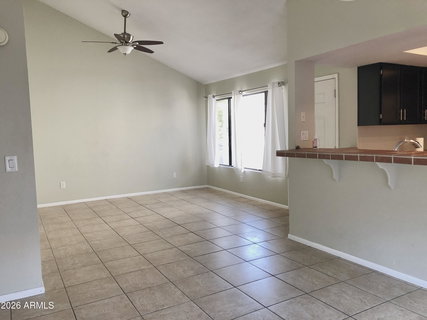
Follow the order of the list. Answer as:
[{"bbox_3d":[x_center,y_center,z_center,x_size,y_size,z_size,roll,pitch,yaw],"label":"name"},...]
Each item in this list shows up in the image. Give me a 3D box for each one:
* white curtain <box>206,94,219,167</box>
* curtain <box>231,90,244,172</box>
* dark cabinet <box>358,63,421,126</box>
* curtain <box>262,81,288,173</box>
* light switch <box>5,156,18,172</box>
[{"bbox_3d":[-0.021,-0.634,7.725,0.100,1.600,0.400,-4,6,-30],"label":"white curtain"},{"bbox_3d":[0.478,-0.565,6.867,0.100,1.600,0.350,-4,6,-30],"label":"curtain"},{"bbox_3d":[2.325,-0.844,4.576,0.869,0.761,0.326,-4,6,-30],"label":"dark cabinet"},{"bbox_3d":[1.032,-0.498,5.925,0.110,1.600,0.610,-4,6,-30],"label":"curtain"},{"bbox_3d":[-1.632,0.029,2.789,0.077,0.118,0.013,-4,6,-30],"label":"light switch"}]

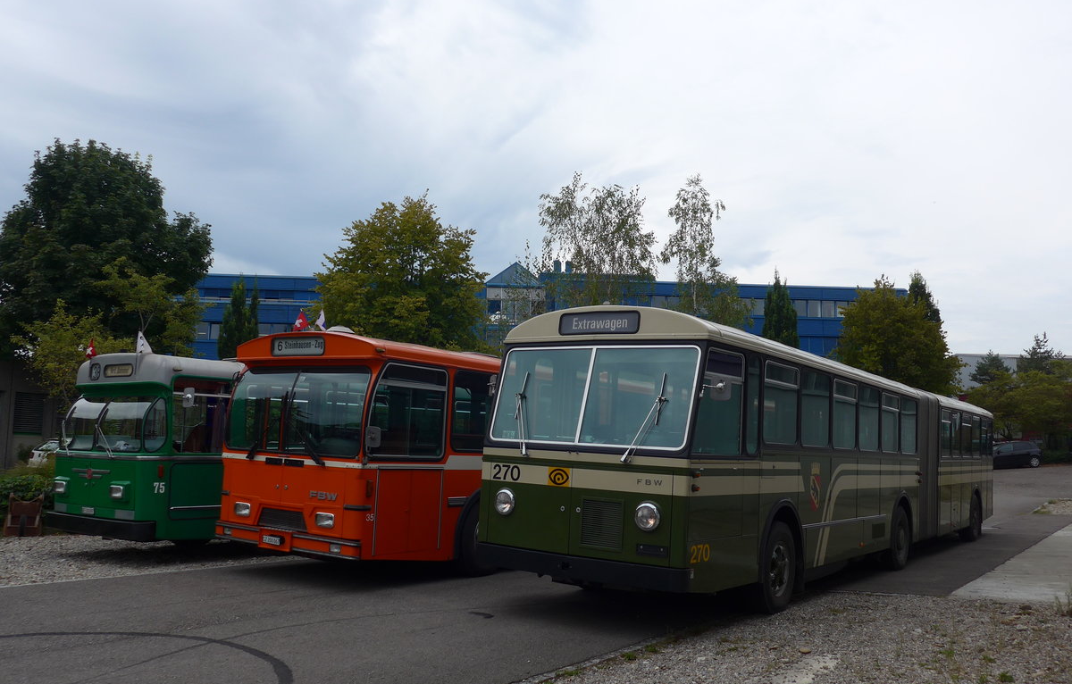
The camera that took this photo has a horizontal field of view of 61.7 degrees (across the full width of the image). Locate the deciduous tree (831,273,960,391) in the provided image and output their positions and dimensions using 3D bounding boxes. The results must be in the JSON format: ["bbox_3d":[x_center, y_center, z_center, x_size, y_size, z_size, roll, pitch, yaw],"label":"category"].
[{"bbox_3d":[19.574,1.779,49.123,6.668,10.880,6.668,0,-6,22],"label":"deciduous tree"}]

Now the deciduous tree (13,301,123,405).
[{"bbox_3d":[-14.124,1.468,26.935,3.282,5.430,3.282,5,-6,-27],"label":"deciduous tree"}]

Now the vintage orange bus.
[{"bbox_3d":[0.615,2.056,15.748,2.520,2.970,12.500,-2,-8,35],"label":"vintage orange bus"}]

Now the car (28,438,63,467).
[{"bbox_3d":[-18.046,4.729,36.500,4.200,1.460,1.720,7,-7,-40],"label":"car"}]

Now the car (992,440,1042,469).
[{"bbox_3d":[26.076,6.334,50.500,3.950,1.490,1.720,1,-6,15],"label":"car"}]

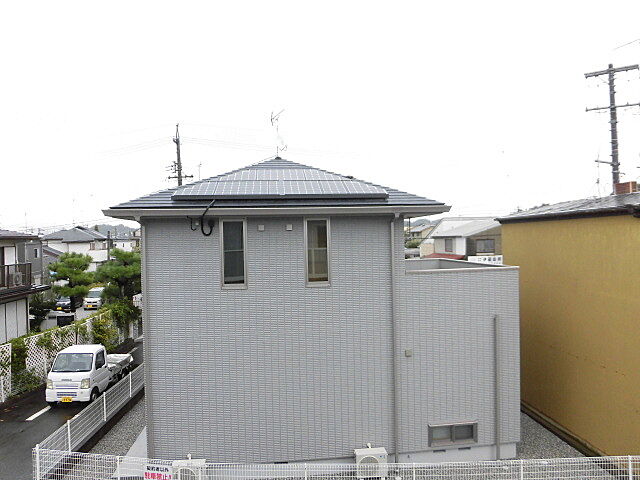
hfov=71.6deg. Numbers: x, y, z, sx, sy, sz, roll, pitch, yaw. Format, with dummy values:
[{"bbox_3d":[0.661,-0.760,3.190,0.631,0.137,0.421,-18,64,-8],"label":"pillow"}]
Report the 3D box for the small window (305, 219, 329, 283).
[{"bbox_3d":[-0.046,0.274,10.138,0.550,1.550,0.120,-1,-1,-5],"label":"small window"}]

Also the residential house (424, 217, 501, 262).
[{"bbox_3d":[16.075,1.166,45.000,8.200,7.200,9.000,-1,-1,-5],"label":"residential house"}]

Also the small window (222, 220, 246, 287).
[{"bbox_3d":[-1.920,0.292,9.961,0.570,1.550,0.120,-1,-1,-5],"label":"small window"}]

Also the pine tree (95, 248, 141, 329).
[{"bbox_3d":[-11.071,2.788,24.500,2.900,4.600,2.900,-1,-1,-5],"label":"pine tree"}]

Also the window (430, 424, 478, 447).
[{"bbox_3d":[3.115,4.555,10.391,1.140,0.500,0.120,-1,-1,-5],"label":"window"}]

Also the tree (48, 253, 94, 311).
[{"bbox_3d":[-16.522,2.826,29.500,2.900,4.100,2.900,-1,-1,-5],"label":"tree"}]

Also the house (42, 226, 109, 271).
[{"bbox_3d":[-31.830,1.895,58.000,6.800,7.500,6.600,-1,-1,-5],"label":"house"}]

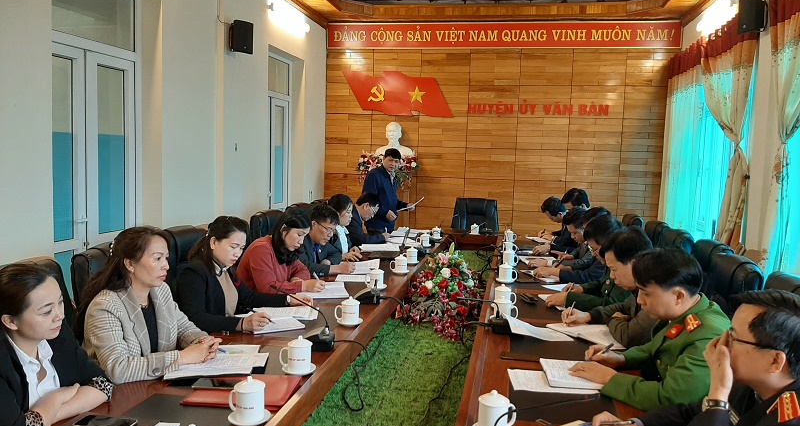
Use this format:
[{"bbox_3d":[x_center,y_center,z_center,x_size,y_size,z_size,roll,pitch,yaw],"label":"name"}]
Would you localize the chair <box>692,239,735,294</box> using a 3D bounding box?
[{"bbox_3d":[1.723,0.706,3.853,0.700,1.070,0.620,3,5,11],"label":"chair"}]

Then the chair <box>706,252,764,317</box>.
[{"bbox_3d":[1.402,0.756,3.076,0.680,1.090,0.620,3,6,10],"label":"chair"}]

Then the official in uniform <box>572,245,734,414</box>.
[{"bbox_3d":[0.947,0.749,2.335,0.620,1.200,0.500,2,5,5],"label":"official in uniform"}]

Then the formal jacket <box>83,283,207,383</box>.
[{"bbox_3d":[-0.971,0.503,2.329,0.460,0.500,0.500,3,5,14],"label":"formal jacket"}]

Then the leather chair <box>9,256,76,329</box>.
[{"bbox_3d":[-1.161,0.779,2.048,0.660,1.150,0.600,3,5,11],"label":"leather chair"}]

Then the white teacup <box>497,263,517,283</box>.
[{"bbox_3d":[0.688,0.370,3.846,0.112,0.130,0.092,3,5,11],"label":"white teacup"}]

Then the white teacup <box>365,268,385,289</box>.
[{"bbox_3d":[-0.154,0.396,3.725,0.118,0.117,0.092,3,5,11],"label":"white teacup"}]

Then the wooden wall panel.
[{"bbox_3d":[1.111,-0.562,7.473,4.260,2.900,0.060,3,5,11],"label":"wooden wall panel"}]

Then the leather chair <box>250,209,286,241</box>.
[{"bbox_3d":[-0.830,0.544,4.638,0.700,1.070,0.620,3,5,11],"label":"leather chair"}]

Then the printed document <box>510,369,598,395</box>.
[{"bbox_3d":[0.542,0.594,2.124,0.297,0.006,0.210,2,5,3],"label":"printed document"}]

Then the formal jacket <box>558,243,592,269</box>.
[{"bbox_3d":[1.527,0.414,4.798,0.530,0.600,0.530,3,6,11],"label":"formal jacket"}]

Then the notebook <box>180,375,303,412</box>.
[{"bbox_3d":[-0.536,0.604,2.056,0.305,0.026,0.285,2,5,4],"label":"notebook"}]

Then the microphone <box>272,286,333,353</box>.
[{"bbox_3d":[-0.407,0.432,2.521,0.285,0.248,0.135,3,5,11],"label":"microphone"}]

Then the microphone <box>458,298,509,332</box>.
[{"bbox_3d":[0.411,0.482,2.817,0.300,0.157,0.170,3,5,11],"label":"microphone"}]

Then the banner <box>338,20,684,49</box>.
[{"bbox_3d":[1.419,-2.655,8.976,5.222,0.377,0.050,3,5,11],"label":"banner"}]

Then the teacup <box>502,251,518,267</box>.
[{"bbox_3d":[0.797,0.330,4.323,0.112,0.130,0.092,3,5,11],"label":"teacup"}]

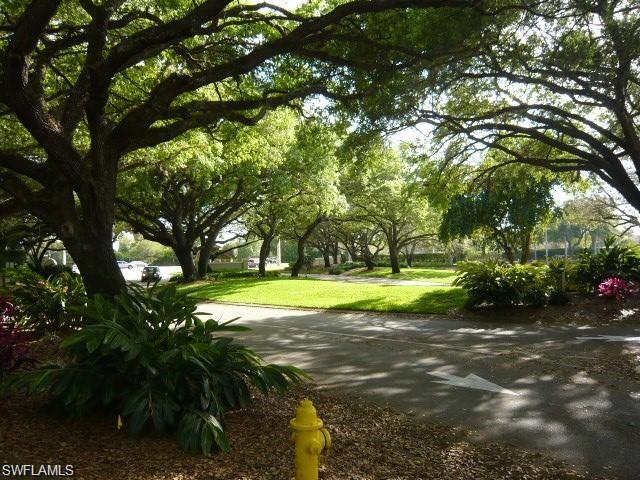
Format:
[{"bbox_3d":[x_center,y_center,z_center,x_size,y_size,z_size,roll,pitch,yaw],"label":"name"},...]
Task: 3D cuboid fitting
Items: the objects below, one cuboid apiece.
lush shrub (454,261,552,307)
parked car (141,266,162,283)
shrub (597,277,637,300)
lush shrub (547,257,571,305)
[{"bbox_3d":[6.600,1.550,18.600,3.250,1.600,2.200,-1,-3,22],"label":"lush shrub"},{"bbox_3d":[-15.950,3.250,49.000,1.750,1.470,4.300,1,-3,-14],"label":"parked car"},{"bbox_3d":[10.770,1.780,18.800,1.320,0.860,1.150,-1,-3,27],"label":"shrub"},{"bbox_3d":[8.560,1.480,18.500,0.950,1.620,0.950,-1,-3,25],"label":"lush shrub"}]

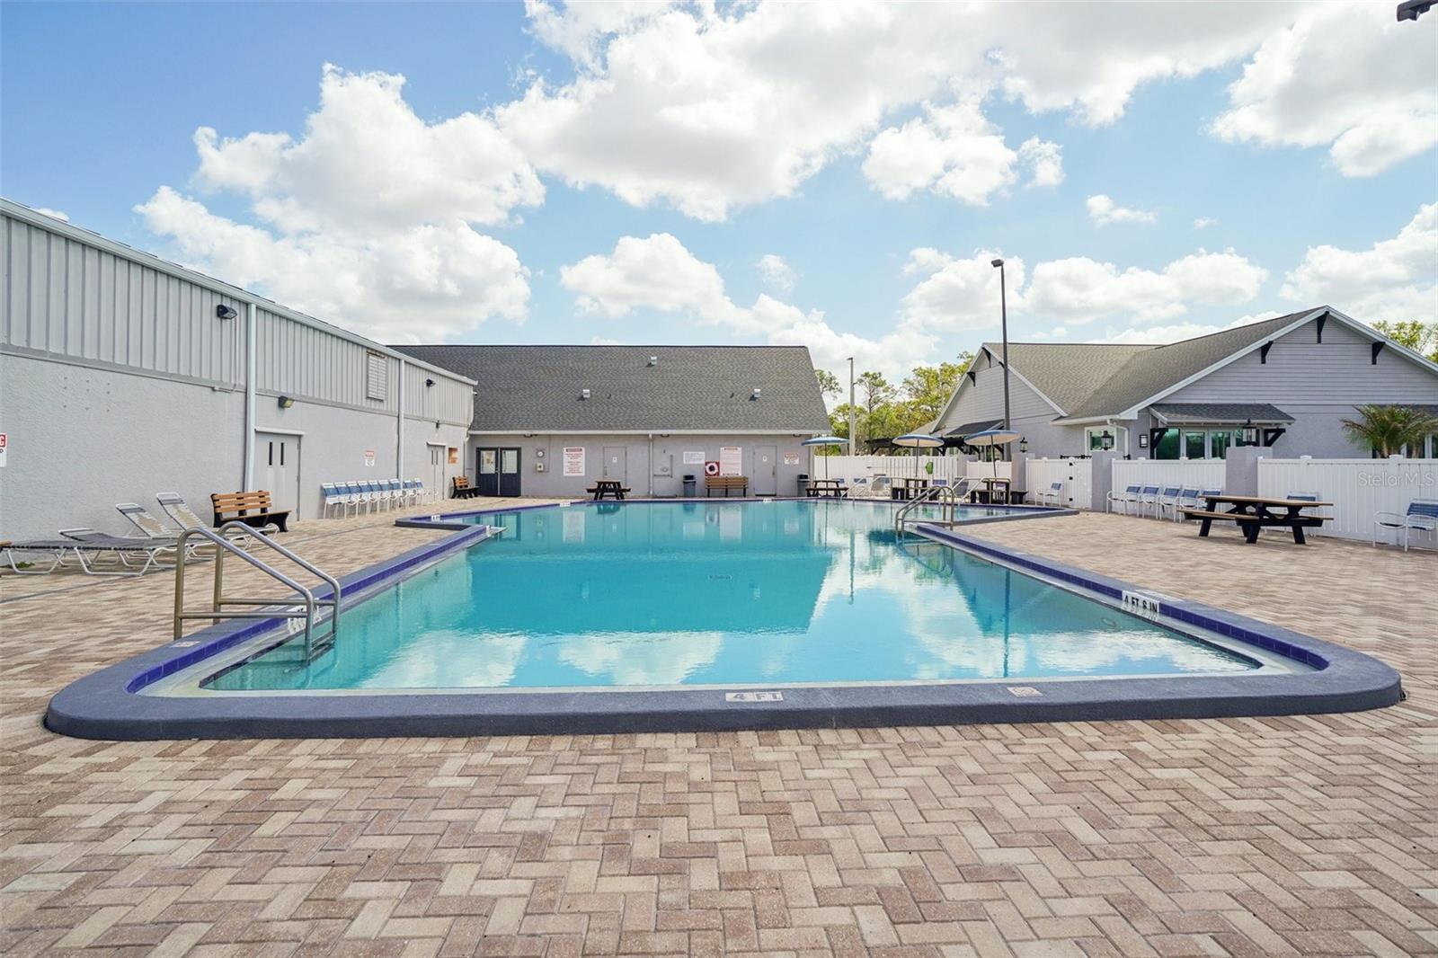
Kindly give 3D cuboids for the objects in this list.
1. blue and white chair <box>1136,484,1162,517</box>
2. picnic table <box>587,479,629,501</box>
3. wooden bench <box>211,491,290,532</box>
[{"bbox_3d":[10.920,0.563,18.637,0.680,0.860,0.600,0,1,-3],"label":"blue and white chair"},{"bbox_3d":[-4.210,0.427,27.816,1.500,0.730,1.830,0,1,-3],"label":"picnic table"},{"bbox_3d":[-9.100,0.686,14.118,0.620,0.810,1.620,0,1,-3],"label":"wooden bench"}]

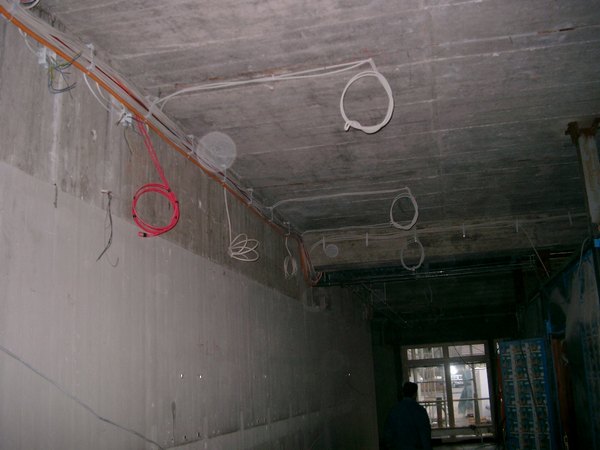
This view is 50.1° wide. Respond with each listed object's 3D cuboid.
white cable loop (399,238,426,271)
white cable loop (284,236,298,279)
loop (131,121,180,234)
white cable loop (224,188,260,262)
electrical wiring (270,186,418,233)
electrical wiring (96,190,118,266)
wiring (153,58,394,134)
[{"bbox_3d":[1.170,0.307,6.671,0.250,0.380,0.080,-5,-14,14],"label":"white cable loop"},{"bbox_3d":[-0.083,0.307,6.258,0.140,0.430,0.150,-5,-14,14],"label":"white cable loop"},{"bbox_3d":[-0.788,-0.255,3.521,0.270,0.670,0.140,-5,-14,14],"label":"loop"},{"bbox_3d":[-0.424,0.004,4.733,0.270,0.530,0.180,-5,-14,14],"label":"white cable loop"},{"bbox_3d":[0.371,-0.082,5.604,1.320,0.370,0.180,-5,-14,14],"label":"electrical wiring"},{"bbox_3d":[-0.921,0.017,3.068,0.090,0.360,0.160,-5,-14,14],"label":"electrical wiring"},{"bbox_3d":[-0.172,-0.595,3.376,1.340,0.390,0.160,-5,-14,14],"label":"wiring"}]

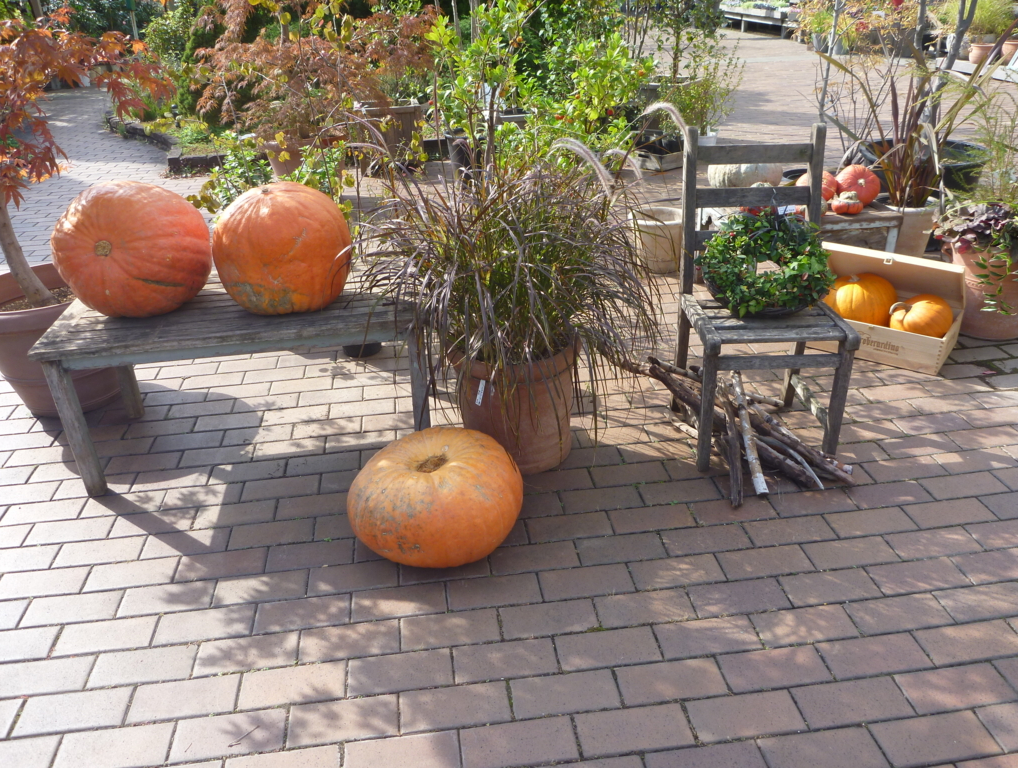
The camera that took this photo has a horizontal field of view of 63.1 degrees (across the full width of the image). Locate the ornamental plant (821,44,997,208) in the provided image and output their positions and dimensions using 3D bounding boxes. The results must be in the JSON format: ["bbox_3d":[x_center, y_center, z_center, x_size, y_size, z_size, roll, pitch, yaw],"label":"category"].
[{"bbox_3d":[2.059,-1.259,4.097,0.860,0.780,0.750,-5,27,-6],"label":"ornamental plant"}]

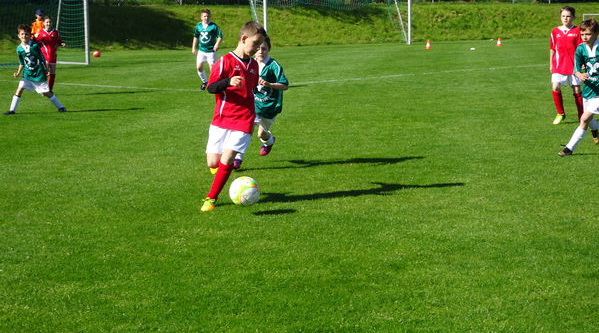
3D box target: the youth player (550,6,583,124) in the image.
[{"bbox_3d":[3.284,-1.247,15.891,0.440,1.415,0.360,0,7,7],"label":"youth player"}]

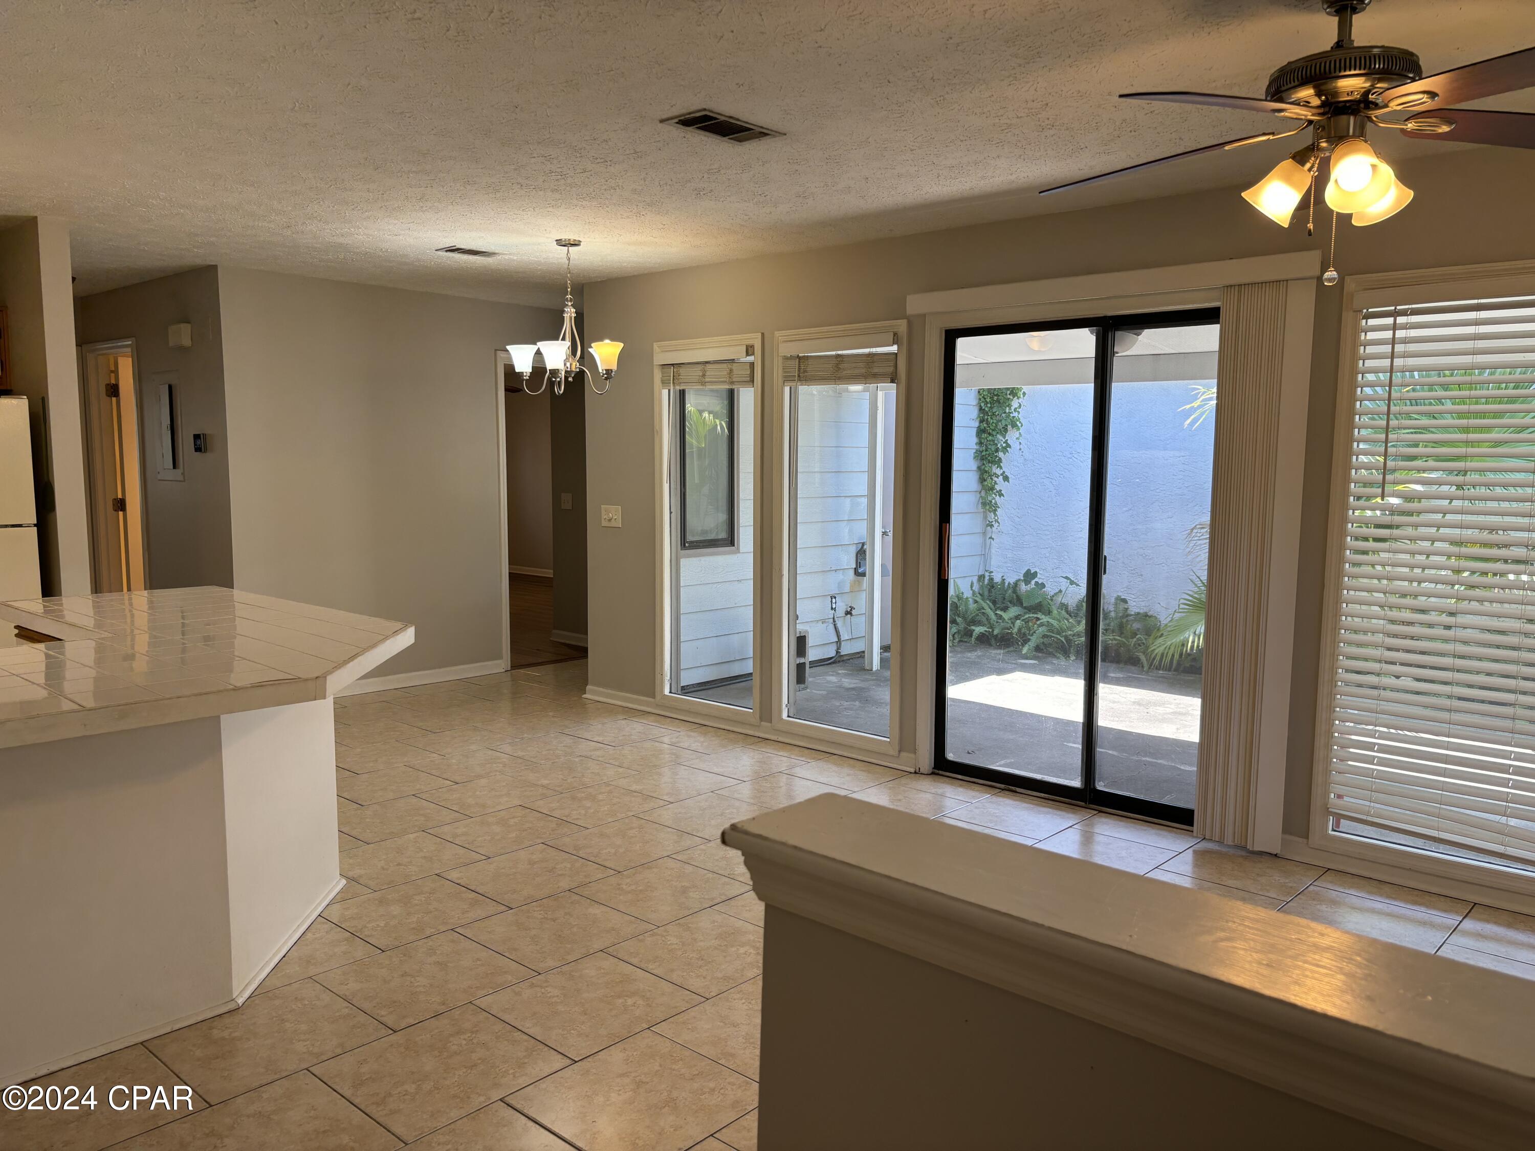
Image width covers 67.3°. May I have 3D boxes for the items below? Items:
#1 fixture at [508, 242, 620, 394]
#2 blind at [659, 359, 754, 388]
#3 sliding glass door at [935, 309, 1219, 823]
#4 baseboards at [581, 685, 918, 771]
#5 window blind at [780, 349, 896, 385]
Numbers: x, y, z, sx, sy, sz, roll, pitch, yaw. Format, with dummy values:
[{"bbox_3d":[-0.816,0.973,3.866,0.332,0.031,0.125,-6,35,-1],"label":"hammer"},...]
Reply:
[{"bbox_3d":[-0.935,-1.217,5.460,0.590,0.712,0.590,0,6,0],"label":"fixture"},{"bbox_3d":[-0.326,-1.062,6.153,0.701,0.149,0.063,6,8,42],"label":"blind"},{"bbox_3d":[1.365,-0.045,4.821,1.471,2.023,0.100,6,8,42],"label":"sliding glass door"},{"bbox_3d":[-0.204,0.787,6.184,2.425,0.086,0.030,6,8,42],"label":"baseboards"},{"bbox_3d":[0.340,-0.992,5.551,0.701,0.152,0.063,6,8,42],"label":"window blind"}]

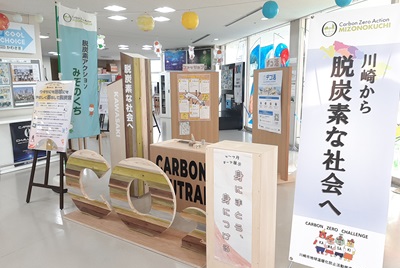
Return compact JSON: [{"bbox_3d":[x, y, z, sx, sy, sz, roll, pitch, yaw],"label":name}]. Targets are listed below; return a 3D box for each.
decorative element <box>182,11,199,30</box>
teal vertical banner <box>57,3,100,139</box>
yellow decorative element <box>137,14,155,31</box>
[{"bbox_3d":[-0.129,-1.532,4.073,0.235,0.250,0.235,-1,10,-1],"label":"decorative element"},{"bbox_3d":[-1.707,-0.839,4.290,0.040,1.800,0.630,8,11,32],"label":"teal vertical banner"},{"bbox_3d":[-0.750,-1.547,4.167,0.240,0.235,0.240,-2,10,-9],"label":"yellow decorative element"}]

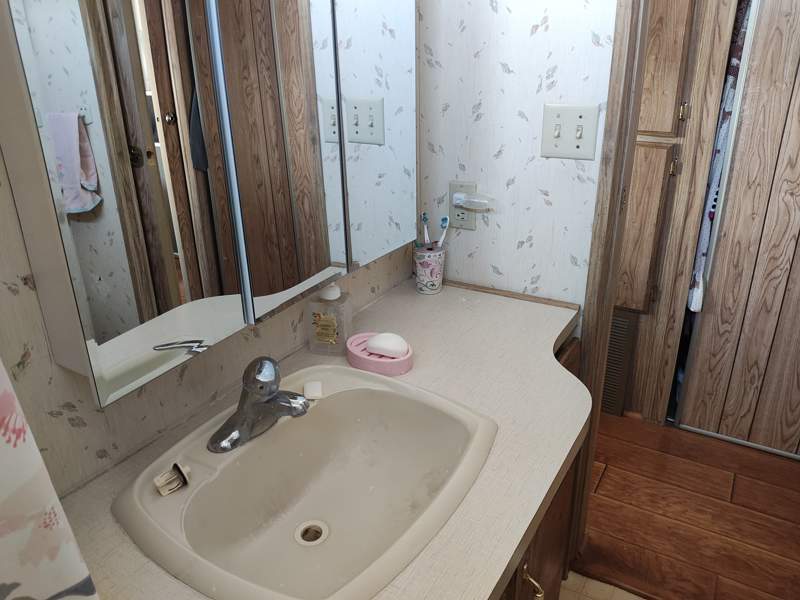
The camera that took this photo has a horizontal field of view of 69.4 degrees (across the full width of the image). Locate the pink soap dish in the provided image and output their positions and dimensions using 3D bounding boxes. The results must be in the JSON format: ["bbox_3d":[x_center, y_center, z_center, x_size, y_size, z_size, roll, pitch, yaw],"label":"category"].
[{"bbox_3d":[-0.040,0.105,1.133,0.145,0.034,0.096,18,29,39],"label":"pink soap dish"}]

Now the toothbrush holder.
[{"bbox_3d":[0.076,-0.075,1.468,0.073,0.108,0.073,0,22,3],"label":"toothbrush holder"}]

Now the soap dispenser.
[{"bbox_3d":[-0.141,0.035,1.158,0.073,0.148,0.044,2,23,8],"label":"soap dispenser"}]

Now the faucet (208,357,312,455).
[{"bbox_3d":[-0.201,0.147,0.888,0.156,0.132,0.160,12,26,29],"label":"faucet"}]

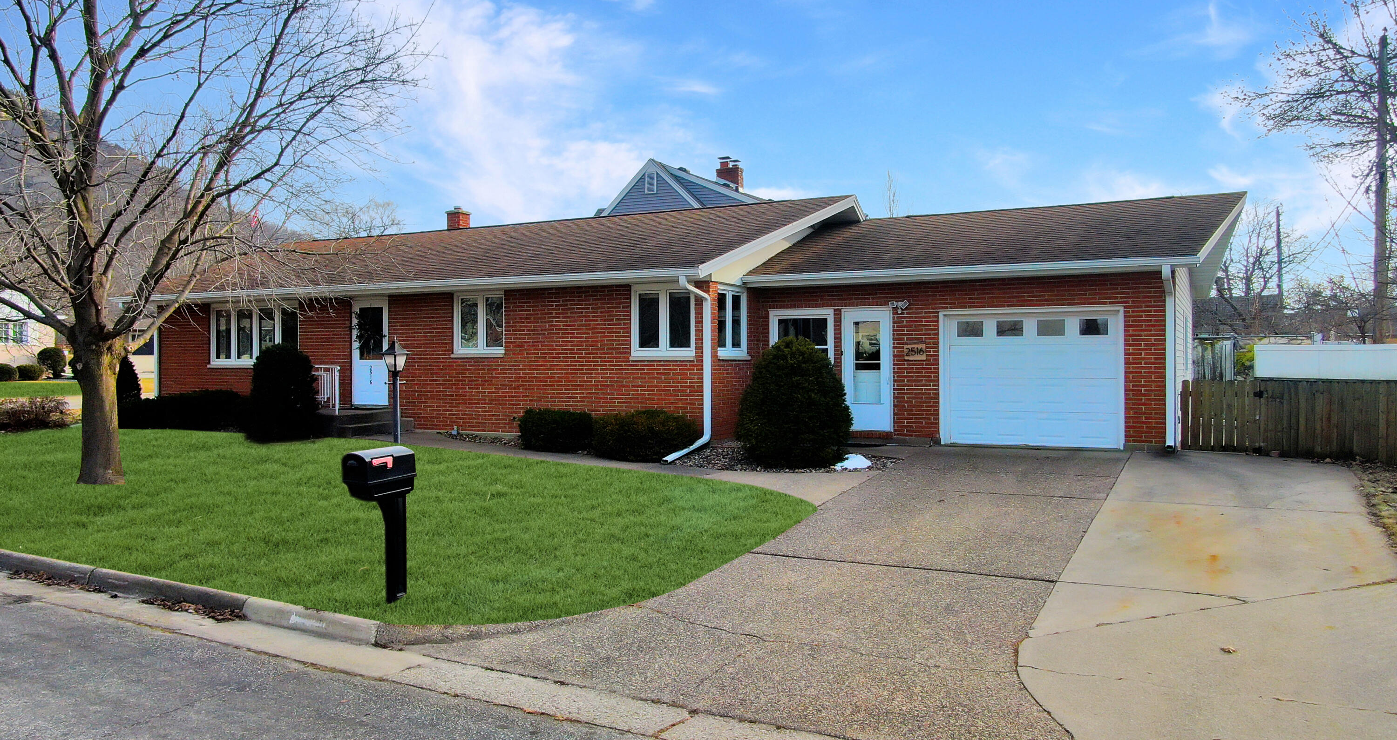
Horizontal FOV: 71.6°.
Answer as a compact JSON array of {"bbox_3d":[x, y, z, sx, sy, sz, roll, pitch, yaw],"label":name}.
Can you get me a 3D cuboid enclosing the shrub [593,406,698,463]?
[{"bbox_3d":[-0.773,0.926,14.759,1.650,0.730,1.200,0,1,29],"label":"shrub"}]

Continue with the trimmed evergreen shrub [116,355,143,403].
[{"bbox_3d":[-13.500,0.501,22.800,0.850,1.600,0.850,0,1,29],"label":"trimmed evergreen shrub"}]

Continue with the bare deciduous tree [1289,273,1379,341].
[{"bbox_3d":[21.800,-1.100,33.000,3.300,4.300,3.100,0,1,29],"label":"bare deciduous tree"}]

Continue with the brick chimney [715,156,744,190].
[{"bbox_3d":[1.136,-7.067,35.000,0.920,1.280,0.450,0,1,29],"label":"brick chimney"}]

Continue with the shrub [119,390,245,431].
[{"bbox_3d":[-11.018,0.817,20.651,4.000,0.830,1.100,0,1,29],"label":"shrub"}]

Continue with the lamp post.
[{"bbox_3d":[-5.234,0.341,16.800,0.360,1.880,0.360,0,1,29],"label":"lamp post"}]

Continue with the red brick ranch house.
[{"bbox_3d":[-0.702,-1.300,21.785,22.300,4.980,11.200,0,1,29],"label":"red brick ranch house"}]

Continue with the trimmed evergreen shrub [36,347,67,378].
[{"bbox_3d":[-32.072,-0.351,48.000,1.500,1.500,1.500,0,1,29],"label":"trimmed evergreen shrub"}]

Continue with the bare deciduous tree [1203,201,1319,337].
[{"bbox_3d":[29.200,-3.800,50.000,6.200,9.500,6.000,0,1,29],"label":"bare deciduous tree"}]

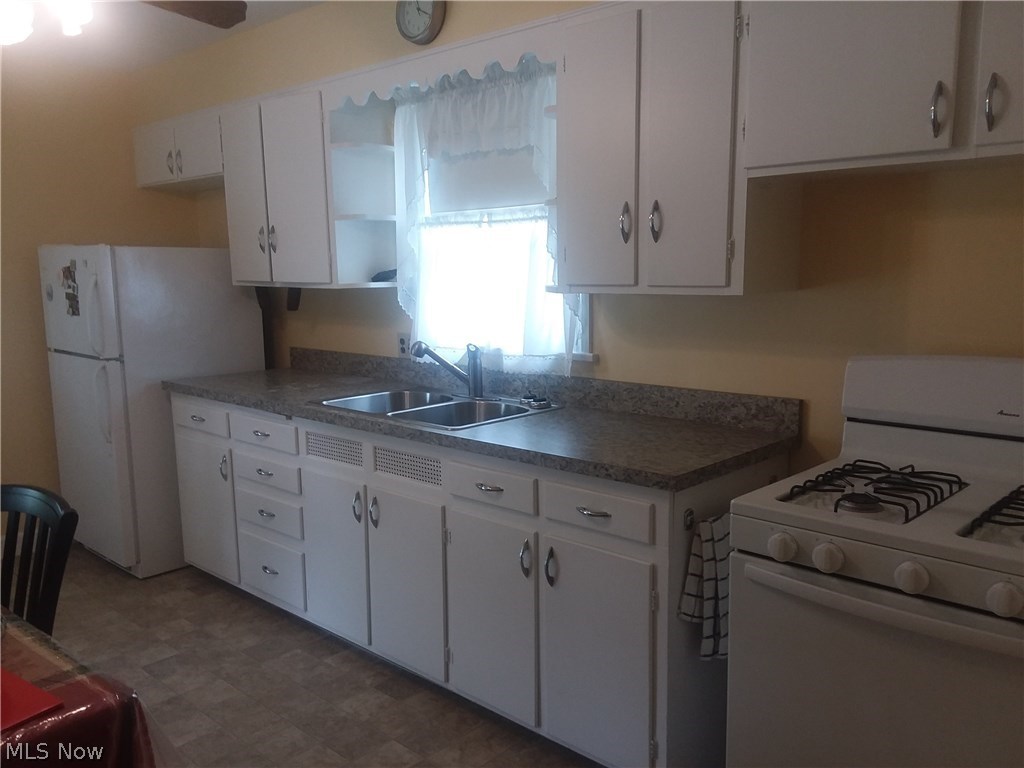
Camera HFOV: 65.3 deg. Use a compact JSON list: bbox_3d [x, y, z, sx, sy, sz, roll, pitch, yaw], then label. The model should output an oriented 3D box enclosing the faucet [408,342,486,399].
[{"bbox_3d":[-0.245,-0.044,3.101,0.310,0.225,0.065,-7,10,-36],"label":"faucet"}]

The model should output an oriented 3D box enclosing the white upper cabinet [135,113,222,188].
[{"bbox_3d":[-1.643,-1.230,4.310,0.935,0.306,0.347,7,11,41],"label":"white upper cabinet"}]

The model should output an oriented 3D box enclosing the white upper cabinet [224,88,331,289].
[{"bbox_3d":[-0.970,-0.878,3.766,0.807,0.827,0.347,7,11,41],"label":"white upper cabinet"}]

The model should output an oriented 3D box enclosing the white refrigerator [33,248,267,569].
[{"bbox_3d":[-1.823,0.081,4.145,0.820,1.534,0.720,7,11,41],"label":"white refrigerator"}]

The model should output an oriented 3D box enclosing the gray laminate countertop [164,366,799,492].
[{"bbox_3d":[-0.374,0.092,3.087,2.685,0.037,0.720,7,11,41],"label":"gray laminate countertop"}]

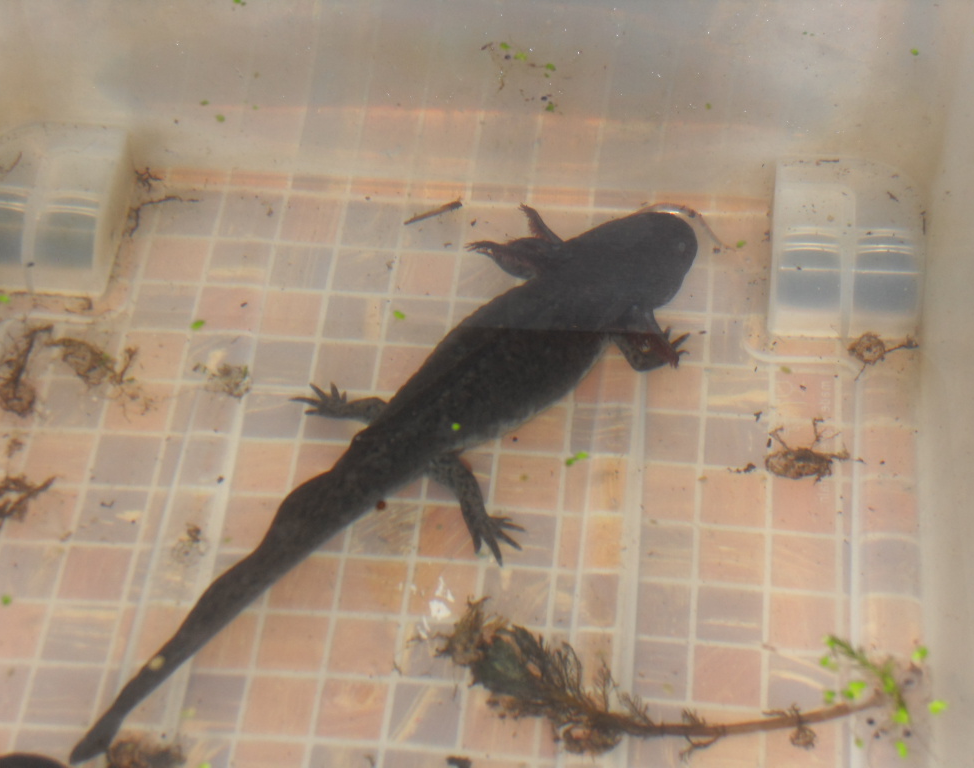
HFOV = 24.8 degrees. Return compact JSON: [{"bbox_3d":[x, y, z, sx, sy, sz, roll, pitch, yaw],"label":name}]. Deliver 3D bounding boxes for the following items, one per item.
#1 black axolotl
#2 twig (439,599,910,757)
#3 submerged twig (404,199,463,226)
[{"bbox_3d":[-0.031,0.021,0.732,0.102,0.032,0.291,35,59,28],"label":"black axolotl"},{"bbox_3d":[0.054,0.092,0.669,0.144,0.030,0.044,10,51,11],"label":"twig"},{"bbox_3d":[-0.020,-0.064,0.823,0.024,0.003,0.003,-19,51,-14],"label":"submerged twig"}]

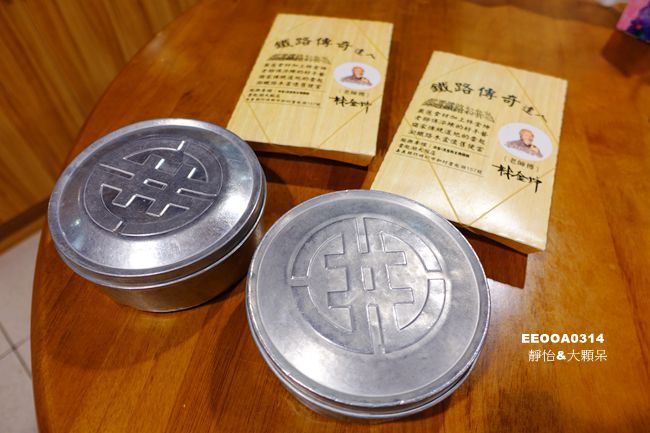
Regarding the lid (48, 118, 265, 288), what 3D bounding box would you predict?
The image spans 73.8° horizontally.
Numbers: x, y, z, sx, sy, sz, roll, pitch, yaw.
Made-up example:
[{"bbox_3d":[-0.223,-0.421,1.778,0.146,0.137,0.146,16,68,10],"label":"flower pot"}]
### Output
[{"bbox_3d":[-0.116,-0.005,0.324,0.147,0.054,0.147,1,53,-1],"label":"lid"}]

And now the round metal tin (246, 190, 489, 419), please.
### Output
[{"bbox_3d":[0.026,0.055,0.282,0.147,0.054,0.147,2,53,0],"label":"round metal tin"}]

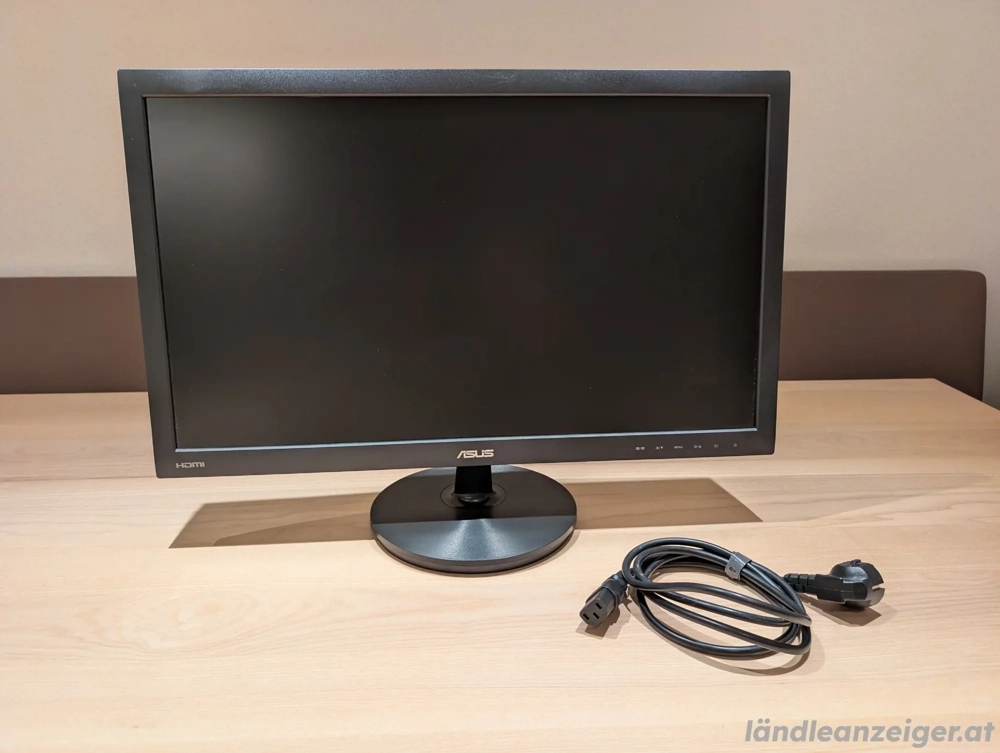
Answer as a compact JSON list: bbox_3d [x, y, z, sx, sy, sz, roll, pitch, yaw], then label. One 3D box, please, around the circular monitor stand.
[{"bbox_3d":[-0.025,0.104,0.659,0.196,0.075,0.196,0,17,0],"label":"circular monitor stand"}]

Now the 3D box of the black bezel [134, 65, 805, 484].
[{"bbox_3d":[-0.027,-0.090,0.624,0.560,0.340,0.040,-2,9,-4],"label":"black bezel"}]

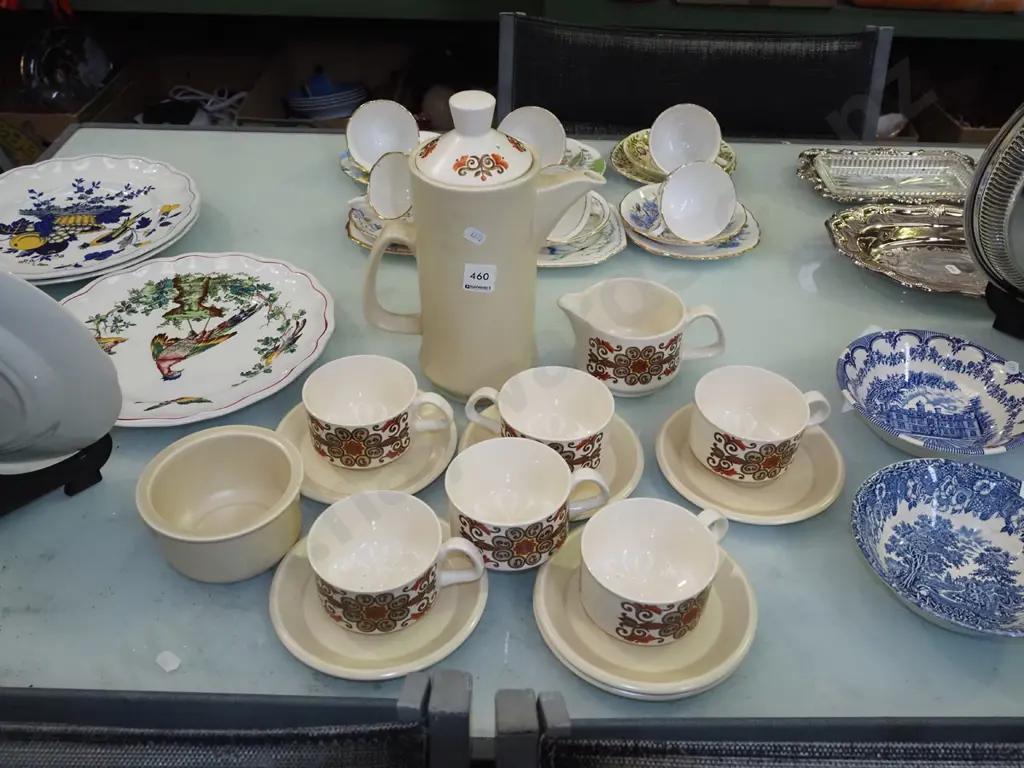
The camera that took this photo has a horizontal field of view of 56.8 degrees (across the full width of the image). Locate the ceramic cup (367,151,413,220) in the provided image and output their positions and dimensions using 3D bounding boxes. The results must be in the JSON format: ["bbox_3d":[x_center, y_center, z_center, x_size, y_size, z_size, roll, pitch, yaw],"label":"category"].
[{"bbox_3d":[-0.113,-0.219,1.068,0.087,0.082,0.060,30,17,32],"label":"ceramic cup"}]

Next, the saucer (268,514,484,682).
[{"bbox_3d":[-0.092,0.146,0.668,0.151,0.018,0.151,1,40,-1],"label":"saucer"}]

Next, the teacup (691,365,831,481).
[{"bbox_3d":[0.202,0.035,0.766,0.118,0.062,0.089,-12,41,-15],"label":"teacup"}]

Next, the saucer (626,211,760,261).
[{"bbox_3d":[0.201,-0.172,1.064,0.154,0.020,0.154,0,39,0],"label":"saucer"}]

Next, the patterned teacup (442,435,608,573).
[{"bbox_3d":[0.013,0.092,0.706,0.121,0.061,0.090,-4,39,-5],"label":"patterned teacup"}]

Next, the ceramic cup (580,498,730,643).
[{"bbox_3d":[0.098,0.120,0.621,0.112,0.056,0.086,-25,45,-28],"label":"ceramic cup"}]

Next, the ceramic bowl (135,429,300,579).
[{"bbox_3d":[-0.203,0.090,0.679,0.112,0.060,0.112,0,39,0],"label":"ceramic bowl"}]

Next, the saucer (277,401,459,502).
[{"bbox_3d":[-0.120,0.051,0.782,0.151,0.018,0.151,1,40,-1],"label":"saucer"}]

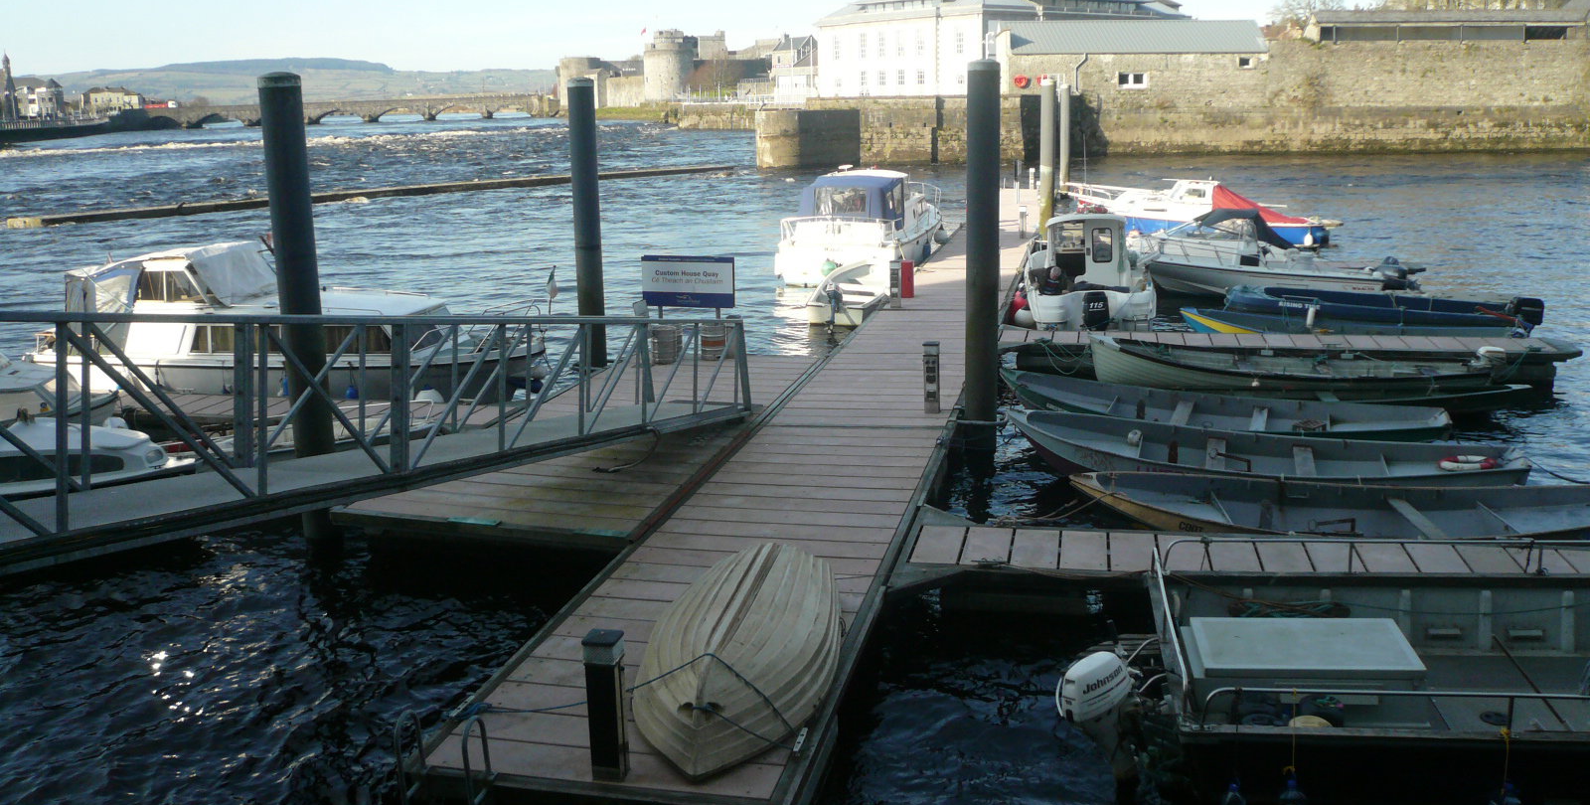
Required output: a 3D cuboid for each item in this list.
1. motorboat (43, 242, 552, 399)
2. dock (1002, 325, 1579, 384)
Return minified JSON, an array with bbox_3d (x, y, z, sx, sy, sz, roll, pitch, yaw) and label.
[{"bbox_3d":[-7.505,-1.078,19.782,7.900,2.850,2.700,1,13,12],"label":"motorboat"},{"bbox_3d":[7.352,-0.642,20.002,8.350,0.650,1.250,2,14,14],"label":"dock"}]

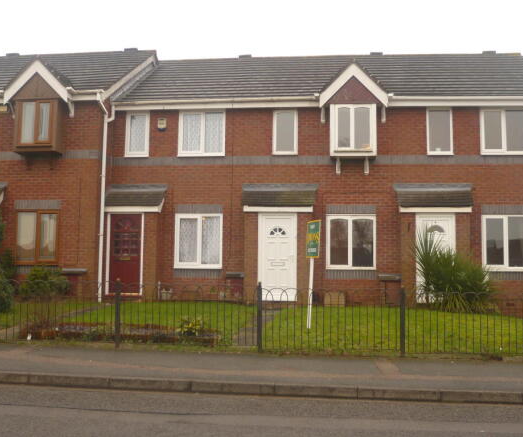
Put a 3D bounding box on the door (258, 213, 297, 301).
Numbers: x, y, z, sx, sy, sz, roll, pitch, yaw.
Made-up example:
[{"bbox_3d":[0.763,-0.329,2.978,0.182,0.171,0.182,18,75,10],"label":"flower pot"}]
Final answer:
[{"bbox_3d":[0.374,0.917,15.780,0.912,2.053,0.090,0,-5,4],"label":"door"}]

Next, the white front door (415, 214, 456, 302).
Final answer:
[{"bbox_3d":[3.972,0.898,15.381,0.894,2.024,0.100,0,-5,6],"label":"white front door"}]

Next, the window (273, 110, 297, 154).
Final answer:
[{"bbox_3d":[0.592,-2.117,16.703,0.622,1.119,0.100,0,-5,6],"label":"window"}]

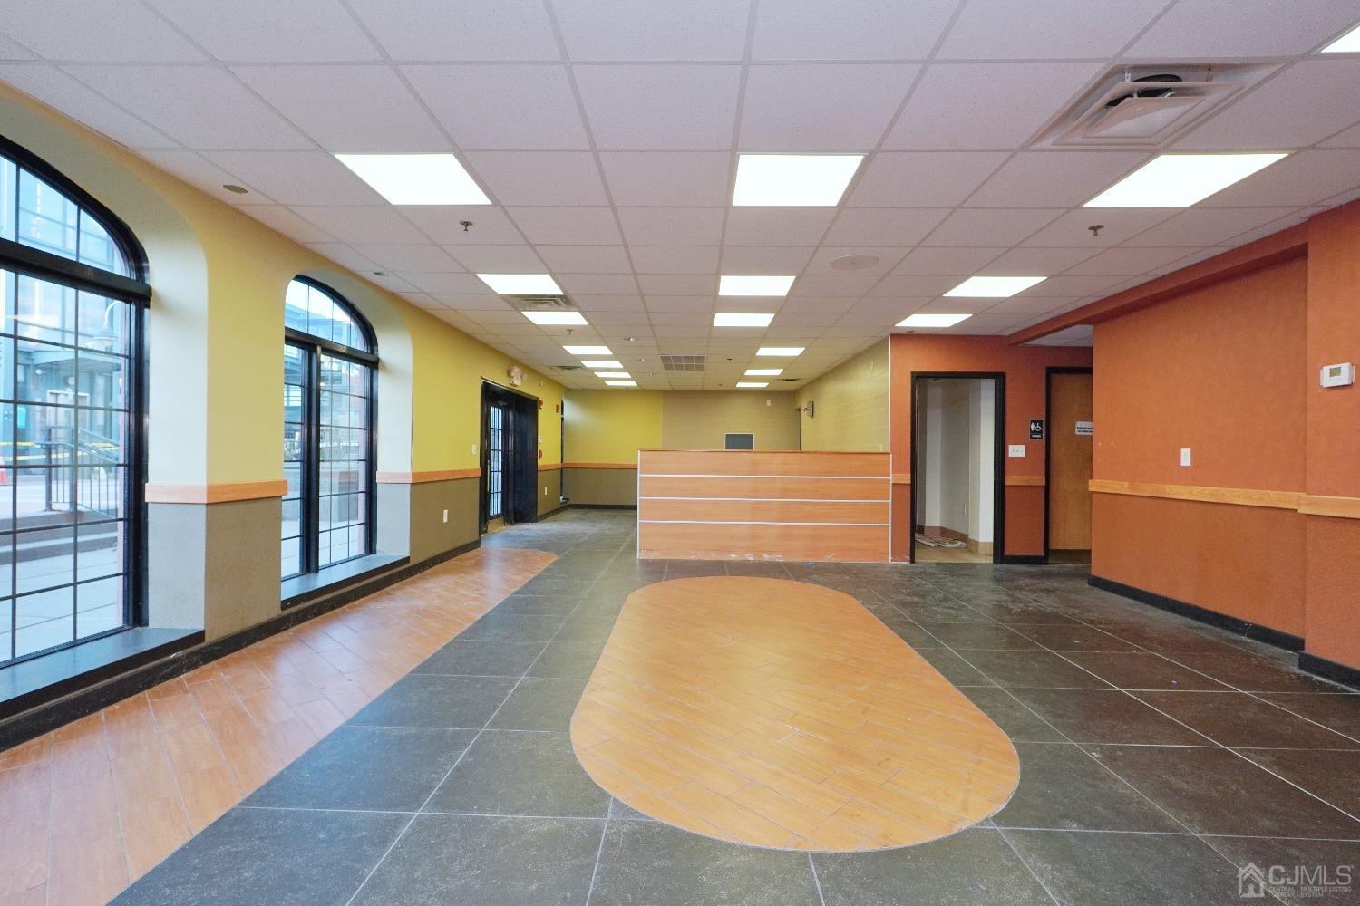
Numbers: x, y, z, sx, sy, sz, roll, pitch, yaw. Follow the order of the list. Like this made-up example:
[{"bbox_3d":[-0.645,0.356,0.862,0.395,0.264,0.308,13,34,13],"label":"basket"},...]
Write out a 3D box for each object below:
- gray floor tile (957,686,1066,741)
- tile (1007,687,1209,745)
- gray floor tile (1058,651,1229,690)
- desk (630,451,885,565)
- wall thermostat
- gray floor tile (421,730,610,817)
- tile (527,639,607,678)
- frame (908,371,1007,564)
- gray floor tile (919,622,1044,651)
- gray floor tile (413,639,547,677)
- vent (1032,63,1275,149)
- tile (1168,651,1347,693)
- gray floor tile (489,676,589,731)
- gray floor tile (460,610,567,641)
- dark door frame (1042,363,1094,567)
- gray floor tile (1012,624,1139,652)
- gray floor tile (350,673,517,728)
[{"bbox_3d":[1.495,1.193,2.771,0.250,0.012,0.595,1,0,1],"label":"gray floor tile"},{"bbox_3d":[1.924,1.198,2.760,0.609,0.012,0.595,1,0,1],"label":"tile"},{"bbox_3d":[2.471,1.179,3.257,0.588,0.012,0.578,1,0,1],"label":"gray floor tile"},{"bbox_3d":[0.910,0.578,6.882,2.752,1.183,0.600,1,0,2],"label":"desk"},{"bbox_3d":[3.416,-0.402,3.156,0.036,0.105,0.163,1,0,1],"label":"wall thermostat"},{"bbox_3d":[-0.527,1.168,2.227,0.609,0.012,0.595,1,0,1],"label":"gray floor tile"},{"bbox_3d":[-0.619,1.171,3.420,0.365,0.012,0.595,1,0,1],"label":"tile"},{"bbox_3d":[2.994,0.162,6.587,1.012,2.069,0.150,1,0,2],"label":"frame"},{"bbox_3d":[1.893,1.174,3.850,0.588,0.012,0.578,1,0,1],"label":"gray floor tile"},{"bbox_3d":[-1.069,1.132,3.335,0.578,0.012,0.578,1,0,1],"label":"gray floor tile"},{"bbox_3d":[1.767,-1.328,2.314,0.595,0.070,0.595,1,0,2],"label":"vent"},{"bbox_3d":[3.142,1.214,3.324,0.579,0.012,0.595,1,0,1],"label":"tile"},{"bbox_3d":[-0.637,1.169,2.825,0.359,0.012,0.595,1,0,1],"label":"gray floor tile"},{"bbox_3d":[-1.056,1.135,3.915,0.578,0.012,0.578,1,0,1],"label":"gray floor tile"},{"bbox_3d":[4.524,0.149,6.687,1.030,2.174,0.130,1,0,1],"label":"dark door frame"},{"bbox_3d":[2.484,1.182,3.837,0.588,0.012,0.578,1,0,1],"label":"gray floor tile"},{"bbox_3d":[-1.081,1.129,2.754,0.578,0.012,0.578,1,0,1],"label":"gray floor tile"}]

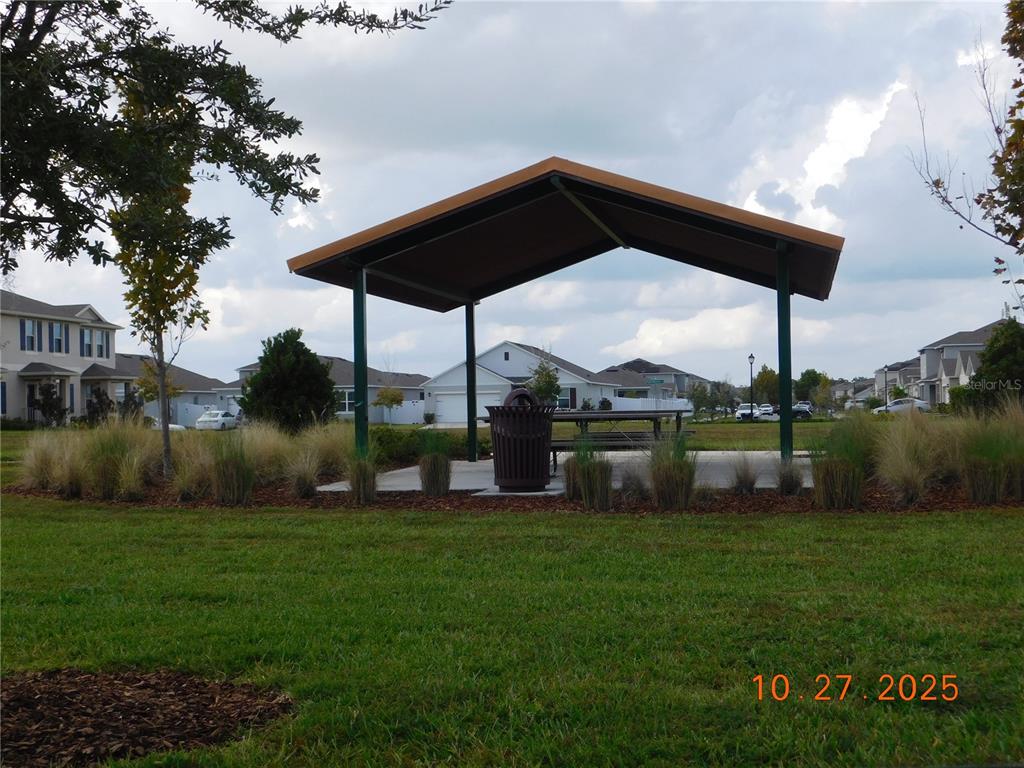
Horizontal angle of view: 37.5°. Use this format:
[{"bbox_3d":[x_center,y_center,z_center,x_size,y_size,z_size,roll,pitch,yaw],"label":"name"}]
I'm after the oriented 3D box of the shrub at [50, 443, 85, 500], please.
[{"bbox_3d":[-4.484,0.895,15.254,0.364,0.561,0.364,-1,-1,-16],"label":"shrub"}]

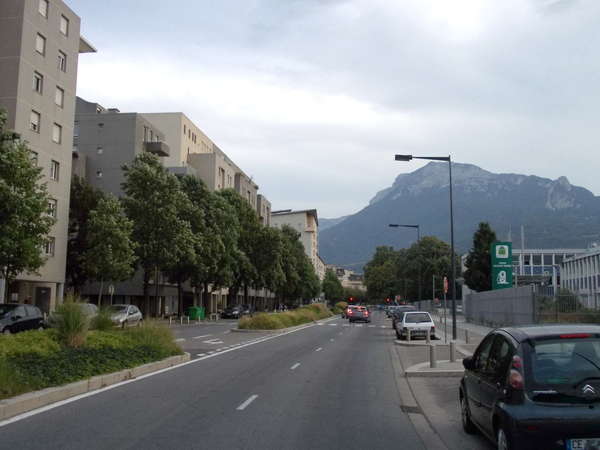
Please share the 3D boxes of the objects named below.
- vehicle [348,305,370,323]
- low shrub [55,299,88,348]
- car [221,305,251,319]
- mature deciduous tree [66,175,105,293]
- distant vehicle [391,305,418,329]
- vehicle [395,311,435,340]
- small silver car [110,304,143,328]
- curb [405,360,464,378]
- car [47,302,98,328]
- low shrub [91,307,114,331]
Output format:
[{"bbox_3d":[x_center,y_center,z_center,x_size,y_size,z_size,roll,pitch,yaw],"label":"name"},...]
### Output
[{"bbox_3d":[5.611,8.407,62.161,1.750,1.500,4.200,-1,-7,6],"label":"vehicle"},{"bbox_3d":[-6.029,2.633,17.381,0.950,1.380,0.950,-1,-7,6],"label":"low shrub"},{"bbox_3d":[-7.125,9.684,73.263,1.750,1.480,4.200,0,-7,7],"label":"car"},{"bbox_3d":[-18.894,2.062,57.753,4.600,12.600,4.600,-1,-7,6],"label":"mature deciduous tree"},{"bbox_3d":[7.405,6.653,46.561,1.740,1.520,4.200,0,-7,7],"label":"distant vehicle"},{"bbox_3d":[5.832,5.129,33.510,1.620,1.380,3.700,0,-7,6],"label":"vehicle"},{"bbox_3d":[-11.605,5.983,43.087,1.660,1.450,3.900,-1,-7,11],"label":"small silver car"},{"bbox_3d":[3.579,3.587,16.488,2.000,0.140,3.100,-1,-7,6],"label":"curb"},{"bbox_3d":[-12.475,5.004,35.264,1.740,1.500,4.200,0,-7,7],"label":"car"},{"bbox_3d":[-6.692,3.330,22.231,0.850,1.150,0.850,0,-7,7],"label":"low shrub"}]

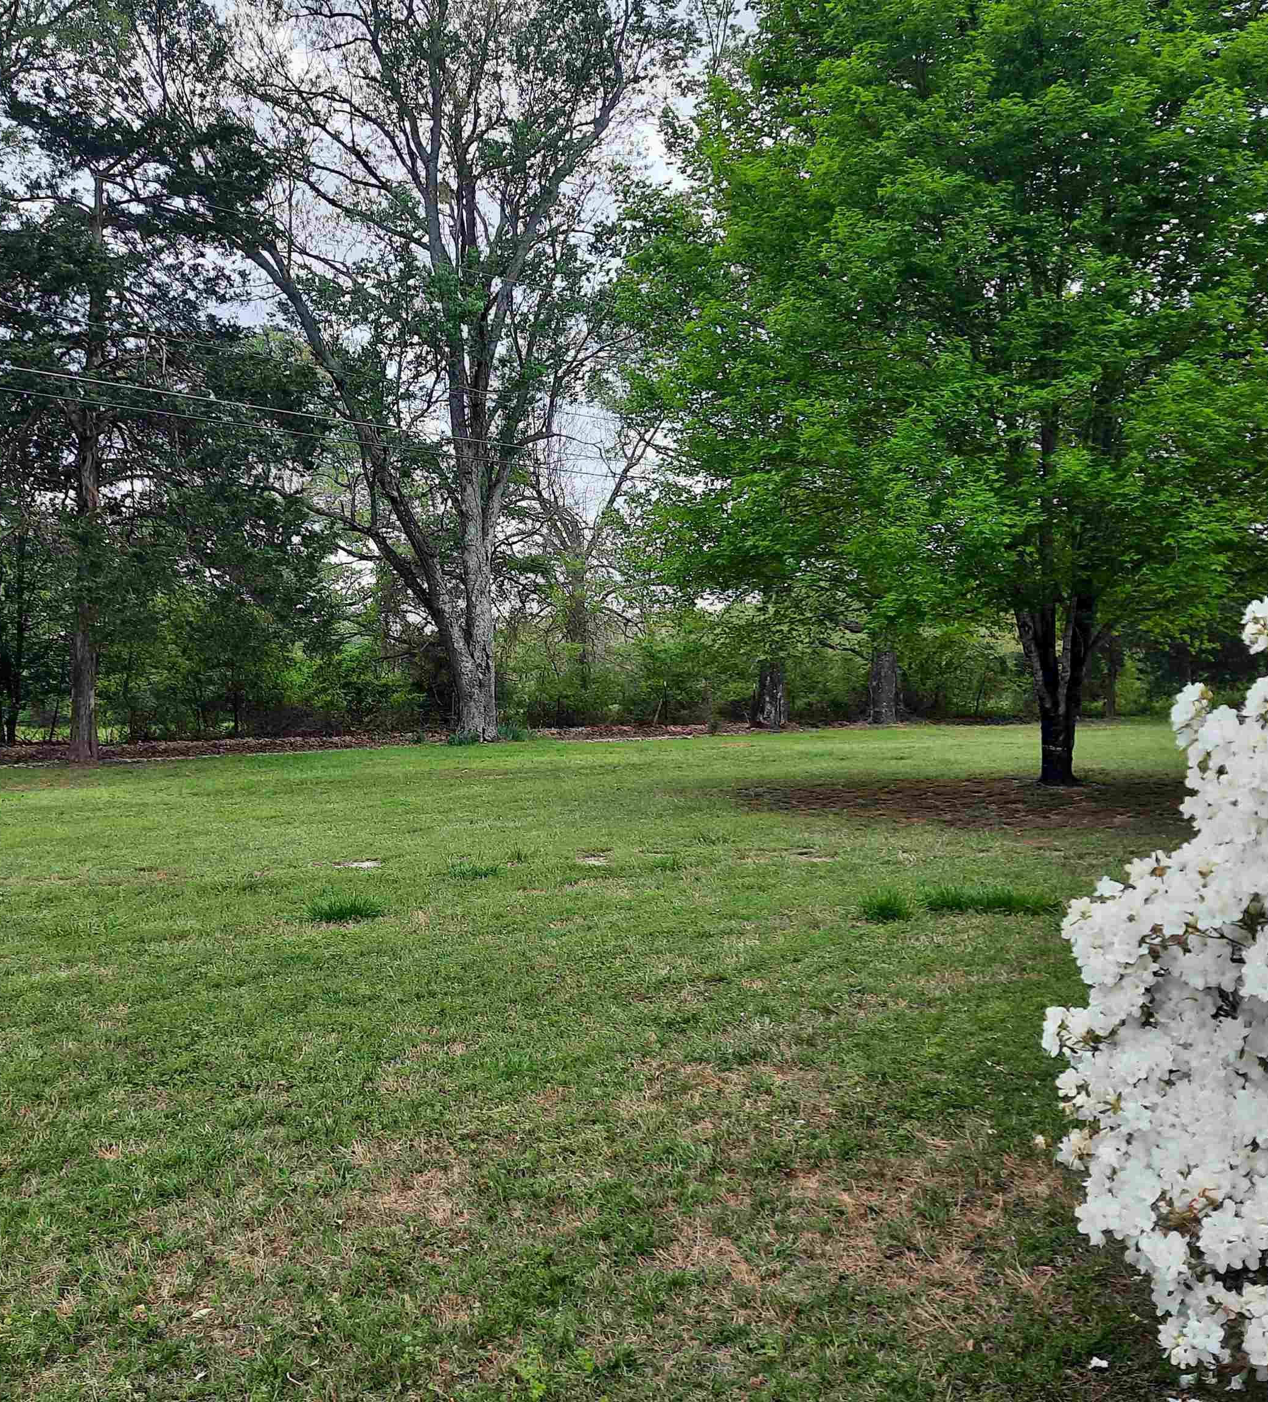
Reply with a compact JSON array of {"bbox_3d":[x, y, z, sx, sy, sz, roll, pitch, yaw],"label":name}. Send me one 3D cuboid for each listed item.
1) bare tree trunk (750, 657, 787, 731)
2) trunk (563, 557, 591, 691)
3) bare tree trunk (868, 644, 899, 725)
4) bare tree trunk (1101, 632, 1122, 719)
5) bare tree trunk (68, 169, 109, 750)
[{"bbox_3d":[3.400,-0.173,34.301,0.809,1.838,0.809,0,1,6],"label":"bare tree trunk"},{"bbox_3d":[-1.622,-2.187,38.670,0.541,3.823,0.541,-1,1,-2],"label":"trunk"},{"bbox_3d":[6.829,-0.447,37.301,0.821,2.200,0.821,-1,1,10],"label":"bare tree trunk"},{"bbox_3d":[14.868,-0.798,42.176,0.523,2.724,0.523,-1,1,19],"label":"bare tree trunk"},{"bbox_3d":[-8.755,-3.691,21.984,0.498,9.488,0.498,1,2,-22],"label":"bare tree trunk"}]

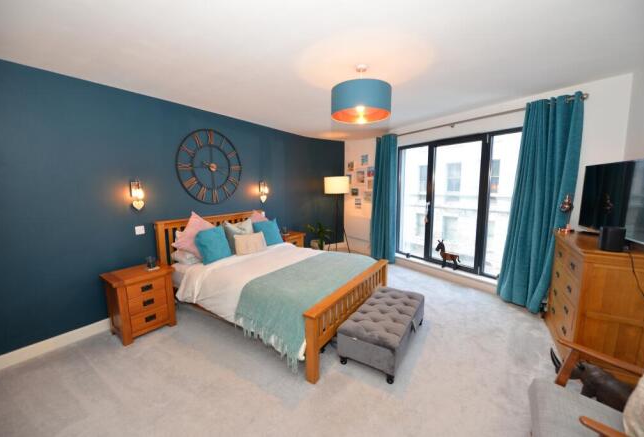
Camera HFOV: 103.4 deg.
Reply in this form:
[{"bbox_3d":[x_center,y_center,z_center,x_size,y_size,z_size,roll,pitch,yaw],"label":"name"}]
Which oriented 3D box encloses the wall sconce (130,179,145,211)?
[{"bbox_3d":[-2.006,-0.261,2.783,0.140,0.320,0.110,4,8,32],"label":"wall sconce"}]

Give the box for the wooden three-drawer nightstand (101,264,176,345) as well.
[{"bbox_3d":[-1.847,0.856,2.615,0.402,0.620,0.526,4,8,34],"label":"wooden three-drawer nightstand"}]

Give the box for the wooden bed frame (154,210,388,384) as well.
[{"bbox_3d":[-0.508,0.557,3.037,2.119,1.079,1.645,4,8,32],"label":"wooden bed frame"}]

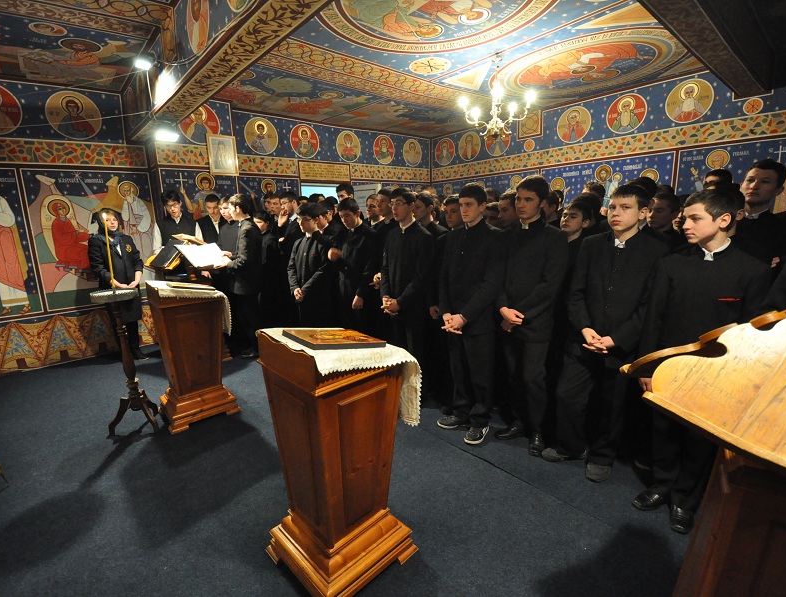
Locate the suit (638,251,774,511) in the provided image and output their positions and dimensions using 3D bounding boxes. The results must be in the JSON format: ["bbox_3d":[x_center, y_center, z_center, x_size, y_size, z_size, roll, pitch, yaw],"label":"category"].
[{"bbox_3d":[1.416,0.400,1.835,0.490,1.328,0.340,10,16,43],"label":"suit"}]

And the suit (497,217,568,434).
[{"bbox_3d":[0.900,0.240,2.458,0.350,1.460,0.470,-14,18,-42],"label":"suit"}]

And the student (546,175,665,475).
[{"bbox_3d":[1.255,0.230,2.175,0.390,1.691,0.500,-12,17,-38],"label":"student"}]

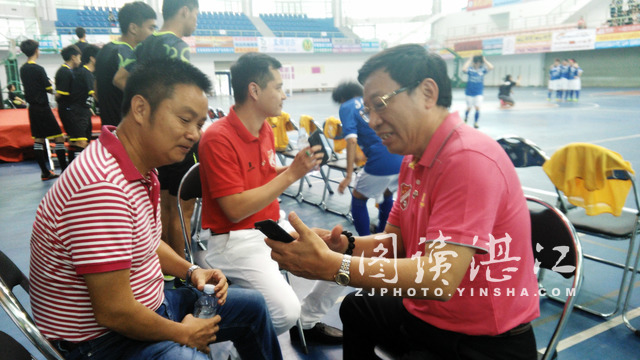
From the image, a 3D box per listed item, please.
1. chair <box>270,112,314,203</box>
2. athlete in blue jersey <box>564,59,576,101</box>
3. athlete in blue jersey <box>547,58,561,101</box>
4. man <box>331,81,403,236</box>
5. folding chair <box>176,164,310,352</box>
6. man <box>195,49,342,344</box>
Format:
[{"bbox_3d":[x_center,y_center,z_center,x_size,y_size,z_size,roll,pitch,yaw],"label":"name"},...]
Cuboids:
[{"bbox_3d":[-0.171,-0.257,4.730,0.460,0.845,0.430,-10,15,-34],"label":"chair"},{"bbox_3d":[10.244,-4.085,18.700,0.500,1.700,0.320,6,15,31],"label":"athlete in blue jersey"},{"bbox_3d":[9.631,-4.129,18.900,0.500,1.700,0.320,6,15,31],"label":"athlete in blue jersey"},{"bbox_3d":[0.326,-0.062,3.081,0.480,1.150,0.620,-12,16,-39],"label":"man"},{"bbox_3d":[-0.333,0.357,2.008,0.430,0.845,0.460,-12,16,-39],"label":"folding chair"},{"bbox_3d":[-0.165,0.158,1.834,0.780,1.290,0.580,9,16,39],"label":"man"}]

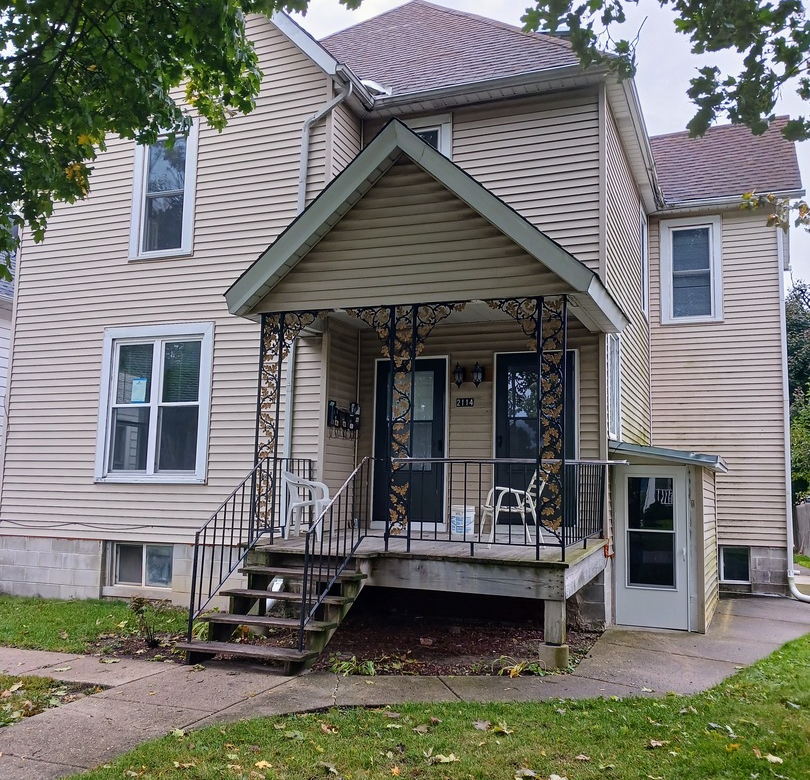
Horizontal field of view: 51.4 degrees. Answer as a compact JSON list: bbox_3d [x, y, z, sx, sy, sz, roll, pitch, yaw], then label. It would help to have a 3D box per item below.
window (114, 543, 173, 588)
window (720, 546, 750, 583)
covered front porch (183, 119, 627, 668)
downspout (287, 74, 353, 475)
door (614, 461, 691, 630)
[{"bbox_3d":[-3.357,2.232,10.745,0.960,0.560,0.100,-2,-8,22],"label":"window"},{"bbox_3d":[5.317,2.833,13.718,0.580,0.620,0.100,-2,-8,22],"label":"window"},{"bbox_3d":[0.058,-0.072,8.437,3.840,5.150,3.680,-2,-8,22],"label":"covered front porch"},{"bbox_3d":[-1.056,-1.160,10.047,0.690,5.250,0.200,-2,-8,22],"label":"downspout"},{"bbox_3d":[2.910,1.842,9.961,0.850,1.890,0.080,-2,-8,22],"label":"door"}]

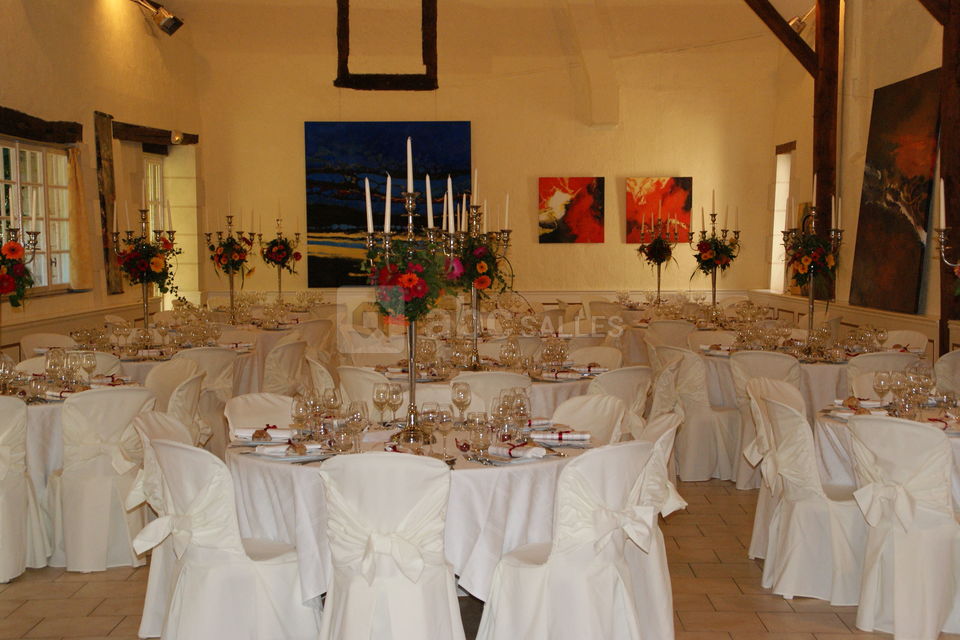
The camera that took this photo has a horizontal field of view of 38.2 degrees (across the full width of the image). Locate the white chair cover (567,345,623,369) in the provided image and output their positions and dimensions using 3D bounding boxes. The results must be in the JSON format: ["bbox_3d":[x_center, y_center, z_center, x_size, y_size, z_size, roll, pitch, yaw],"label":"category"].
[{"bbox_3d":[0.612,0.614,8.874,0.520,0.865,0.460,-4,5,-44],"label":"white chair cover"}]

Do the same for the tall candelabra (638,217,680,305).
[{"bbox_3d":[2.087,-0.669,16.140,0.480,1.020,0.480,0,4,0],"label":"tall candelabra"}]

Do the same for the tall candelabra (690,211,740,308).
[{"bbox_3d":[2.141,-0.465,12.653,0.450,1.030,0.450,0,4,0],"label":"tall candelabra"}]

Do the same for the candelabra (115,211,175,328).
[{"bbox_3d":[-2.526,-0.288,10.452,0.480,1.070,0.480,0,4,0],"label":"candelabra"}]

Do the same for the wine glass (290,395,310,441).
[{"bbox_3d":[-0.787,0.419,6.072,0.080,0.205,0.080,0,4,0],"label":"wine glass"}]

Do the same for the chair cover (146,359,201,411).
[{"bbox_3d":[-1.963,0.663,8.046,0.530,0.865,0.450,-2,4,-34],"label":"chair cover"}]

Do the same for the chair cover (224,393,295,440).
[{"bbox_3d":[-0.865,0.785,6.302,0.480,0.880,0.540,-4,5,-44],"label":"chair cover"}]

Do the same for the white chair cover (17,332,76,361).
[{"bbox_3d":[-3.022,0.536,10.154,0.530,0.865,0.450,3,4,37],"label":"white chair cover"}]

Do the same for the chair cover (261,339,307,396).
[{"bbox_3d":[-1.452,0.584,9.351,0.530,0.865,0.450,2,4,34],"label":"chair cover"}]

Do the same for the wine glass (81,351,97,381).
[{"bbox_3d":[-2.167,0.277,7.690,0.083,0.188,0.083,0,3,0],"label":"wine glass"}]

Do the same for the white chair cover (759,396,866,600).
[{"bbox_3d":[1.572,0.776,6.202,0.550,0.860,0.460,-1,4,-8],"label":"white chair cover"}]

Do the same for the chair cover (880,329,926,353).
[{"bbox_3d":[3.151,0.542,10.768,0.560,0.905,0.470,-2,4,-34],"label":"chair cover"}]

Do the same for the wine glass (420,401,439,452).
[{"bbox_3d":[-0.195,0.412,5.381,0.075,0.190,0.075,0,4,0],"label":"wine glass"}]

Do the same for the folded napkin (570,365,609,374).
[{"bbox_3d":[0.653,0.290,8.193,0.240,0.050,0.055,0,4,-3],"label":"folded napkin"}]

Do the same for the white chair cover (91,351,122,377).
[{"bbox_3d":[-2.458,0.612,8.986,0.460,0.860,0.550,0,4,2],"label":"white chair cover"}]

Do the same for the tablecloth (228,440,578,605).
[{"bbox_3d":[-0.278,0.877,5.702,1.520,0.772,1.520,0,4,0],"label":"tablecloth"}]

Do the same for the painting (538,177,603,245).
[{"bbox_3d":[1.127,-1.340,16.970,0.800,0.805,0.035,0,3,0],"label":"painting"}]

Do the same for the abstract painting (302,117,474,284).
[{"bbox_3d":[-1.110,-1.404,16.845,2.000,2.020,0.040,0,4,0],"label":"abstract painting"}]

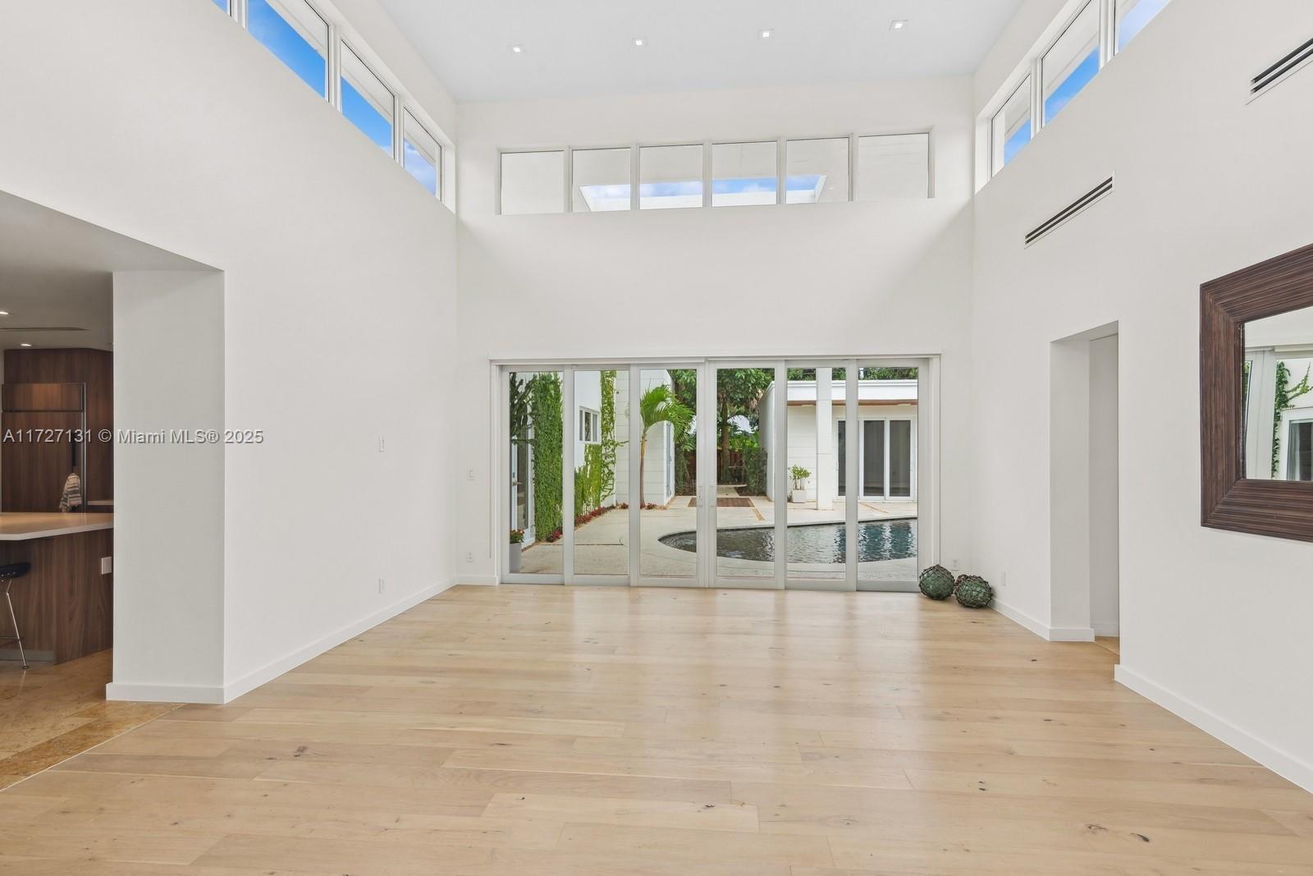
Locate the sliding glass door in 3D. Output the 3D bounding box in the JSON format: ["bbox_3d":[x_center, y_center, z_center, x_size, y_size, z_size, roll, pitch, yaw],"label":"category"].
[{"bbox_3d":[0.552,0.387,6.603,4.488,2.400,0.140,0,-1,5],"label":"sliding glass door"}]

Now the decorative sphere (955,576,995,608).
[{"bbox_3d":[2.894,1.401,5.642,0.325,0.305,0.325,0,-1,5],"label":"decorative sphere"}]

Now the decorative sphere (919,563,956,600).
[{"bbox_3d":[2.721,1.396,6.002,0.335,0.345,0.335,0,-1,5],"label":"decorative sphere"}]

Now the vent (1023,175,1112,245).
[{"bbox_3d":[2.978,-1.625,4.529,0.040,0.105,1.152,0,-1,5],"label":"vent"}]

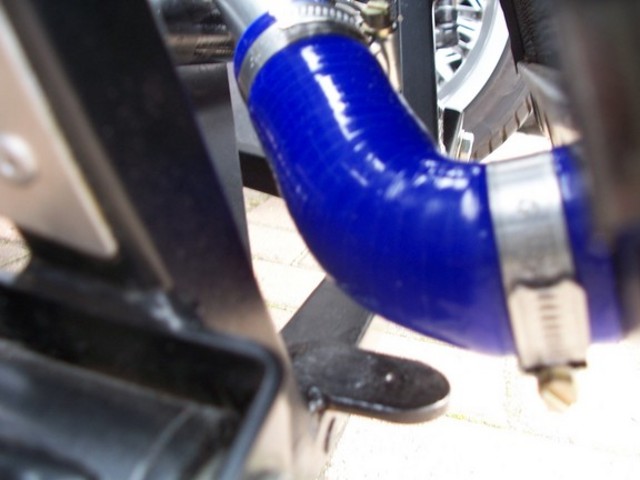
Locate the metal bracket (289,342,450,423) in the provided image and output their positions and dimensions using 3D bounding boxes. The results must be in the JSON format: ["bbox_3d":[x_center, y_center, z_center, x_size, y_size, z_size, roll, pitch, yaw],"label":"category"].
[{"bbox_3d":[0.012,0.040,0.186,0.050,0.005,0.030,9,18,10],"label":"metal bracket"}]

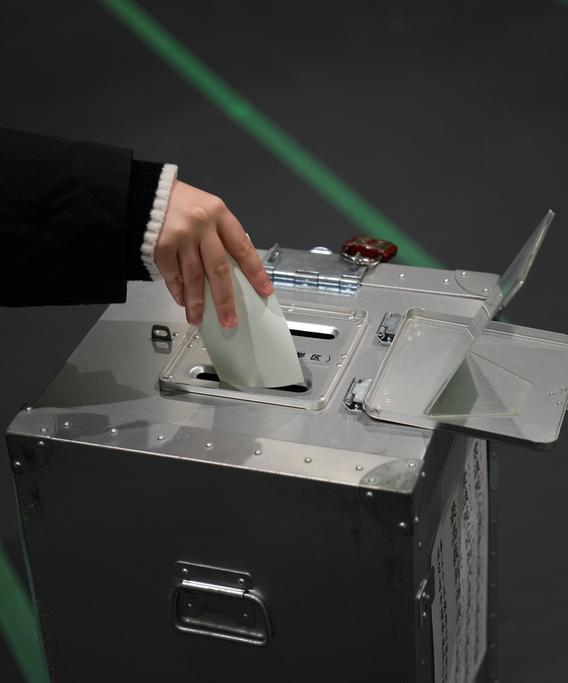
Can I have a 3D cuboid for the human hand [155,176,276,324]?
[{"bbox_3d":[-0.061,-0.080,1.435,0.110,0.125,0.085,8,33,18],"label":"human hand"}]

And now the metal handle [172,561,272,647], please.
[{"bbox_3d":[-0.057,0.236,1.447,0.090,0.073,0.019,7,32,17],"label":"metal handle"}]

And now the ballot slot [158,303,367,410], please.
[{"bbox_3d":[-0.016,0.010,1.518,0.150,0.015,0.168,7,32,17],"label":"ballot slot"}]

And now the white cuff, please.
[{"bbox_3d":[-0.112,-0.107,1.455,0.024,0.092,0.075,20,33,11],"label":"white cuff"}]

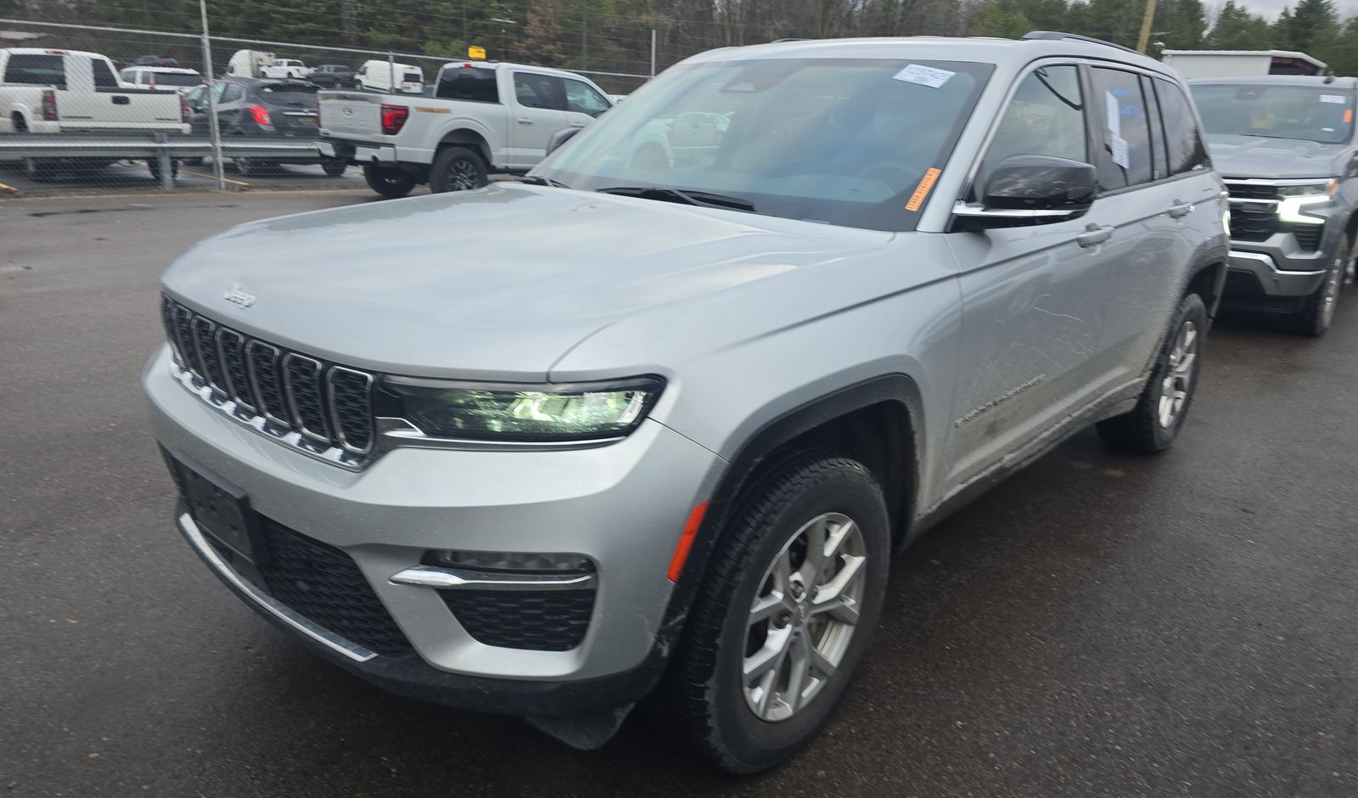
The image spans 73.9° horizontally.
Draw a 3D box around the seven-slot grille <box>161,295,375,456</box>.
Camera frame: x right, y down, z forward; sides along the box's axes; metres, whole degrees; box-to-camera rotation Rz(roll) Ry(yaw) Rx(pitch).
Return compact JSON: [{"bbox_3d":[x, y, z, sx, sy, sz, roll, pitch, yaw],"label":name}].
[{"bbox_3d":[-0.923,-0.072,1.937,1.000,0.180,0.100,17,23,40],"label":"seven-slot grille"}]

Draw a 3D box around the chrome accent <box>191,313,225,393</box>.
[{"bbox_3d":[-1.050,-0.100,2.023,0.115,0.165,0.040,17,23,40],"label":"chrome accent"}]

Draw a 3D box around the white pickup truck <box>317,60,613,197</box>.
[{"bbox_3d":[-2.672,-4.316,14.563,2.080,2.020,5.890,17,23,38],"label":"white pickup truck"}]

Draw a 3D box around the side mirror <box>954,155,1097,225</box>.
[{"bbox_3d":[0.921,-0.547,2.394,0.270,0.190,0.200,17,23,40],"label":"side mirror"}]

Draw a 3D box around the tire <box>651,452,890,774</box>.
[{"bbox_3d":[0.216,0.467,2.147,0.265,0.760,0.770,17,23,40],"label":"tire"}]

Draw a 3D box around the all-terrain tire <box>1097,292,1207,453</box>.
[{"bbox_3d":[2.225,-0.142,4.240,0.265,0.760,0.770,17,23,40],"label":"all-terrain tire"}]

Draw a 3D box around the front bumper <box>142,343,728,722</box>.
[{"bbox_3d":[-0.808,0.233,2.177,1.930,0.590,0.600,17,23,40],"label":"front bumper"}]

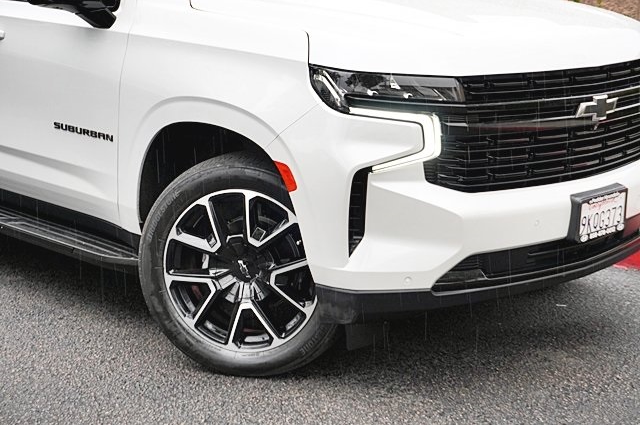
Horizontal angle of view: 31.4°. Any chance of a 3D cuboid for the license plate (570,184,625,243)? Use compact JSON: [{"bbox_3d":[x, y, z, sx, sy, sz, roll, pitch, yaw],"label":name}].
[{"bbox_3d":[1.020,0.009,4.156,0.315,0.165,0.042,-11,17,-44],"label":"license plate"}]

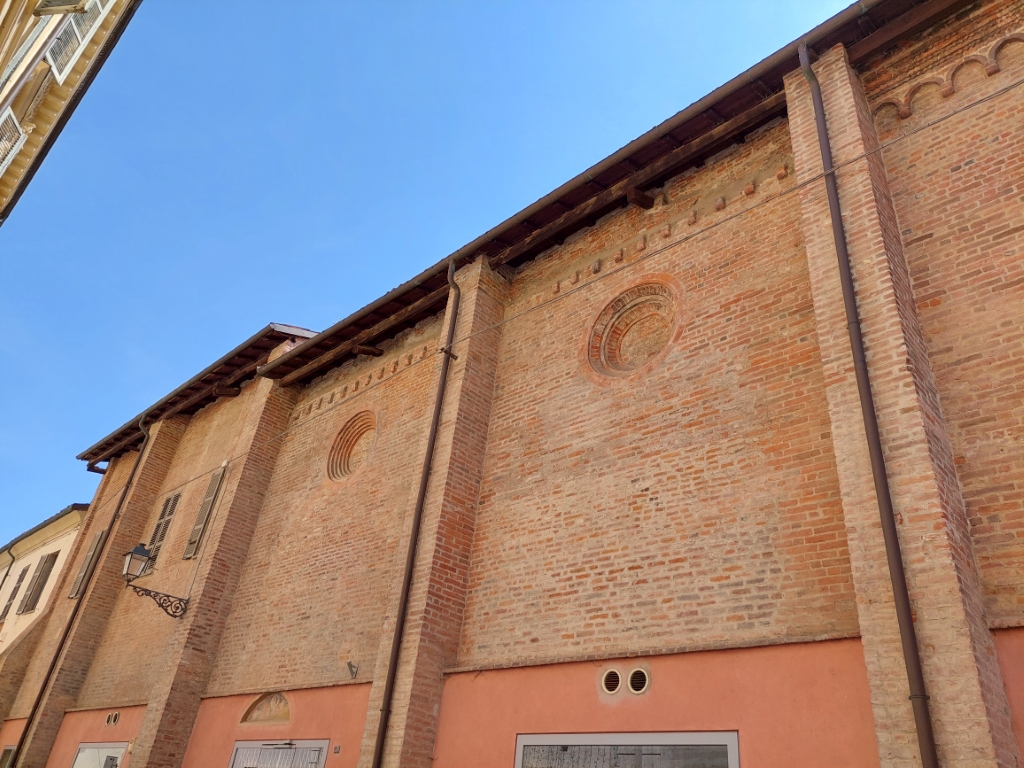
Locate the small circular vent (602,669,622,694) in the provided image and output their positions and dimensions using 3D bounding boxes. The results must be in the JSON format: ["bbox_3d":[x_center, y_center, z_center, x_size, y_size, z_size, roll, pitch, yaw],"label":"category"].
[{"bbox_3d":[1.001,2.987,7.128,0.236,0.236,0.040,-22,-43,38],"label":"small circular vent"}]

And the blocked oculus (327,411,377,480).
[{"bbox_3d":[-2.832,1.230,13.210,1.443,1.443,0.350,-22,-43,38],"label":"blocked oculus"}]

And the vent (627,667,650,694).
[{"bbox_3d":[1.231,2.900,6.930,0.235,0.235,0.040,-22,-43,38],"label":"vent"}]

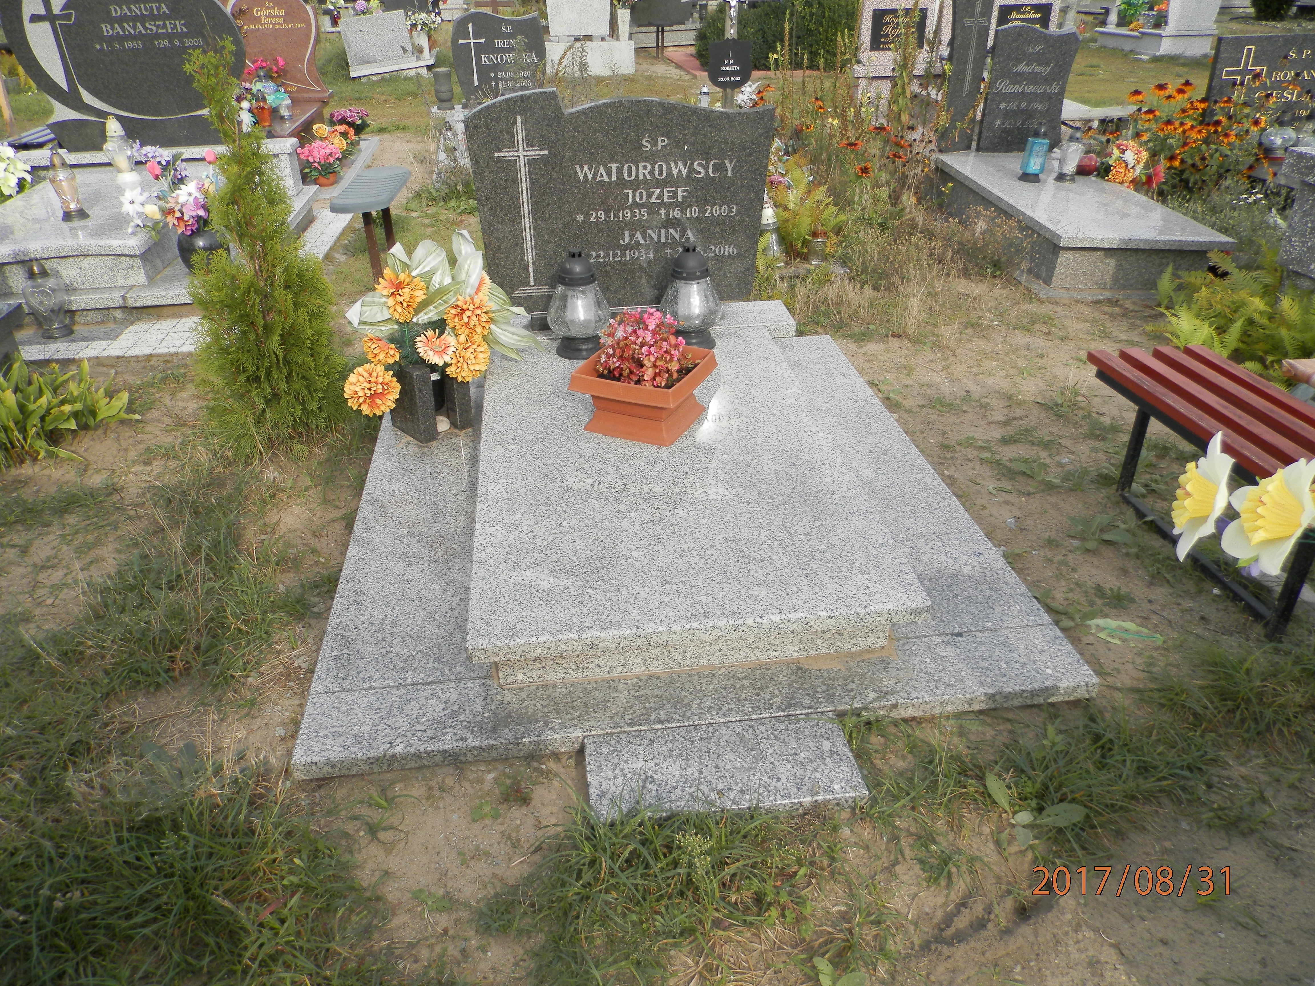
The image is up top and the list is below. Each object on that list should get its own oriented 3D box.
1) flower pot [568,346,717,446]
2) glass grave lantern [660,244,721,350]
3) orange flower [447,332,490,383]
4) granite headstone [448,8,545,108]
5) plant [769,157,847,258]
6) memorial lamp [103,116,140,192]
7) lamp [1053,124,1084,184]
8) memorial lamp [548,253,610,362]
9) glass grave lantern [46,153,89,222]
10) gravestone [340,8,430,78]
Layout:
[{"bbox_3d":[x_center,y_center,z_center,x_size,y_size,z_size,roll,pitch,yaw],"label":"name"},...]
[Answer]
[{"bbox_3d":[-0.034,-0.286,2.644,0.310,0.174,0.310,13,33,22],"label":"flower pot"},{"bbox_3d":[0.114,-0.631,3.038,0.190,0.315,0.190,-4,31,-6],"label":"glass grave lantern"},{"bbox_3d":[-0.566,-0.407,2.841,0.132,0.140,0.110,-7,31,-10],"label":"orange flower"},{"bbox_3d":[-1.150,-3.145,6.870,0.670,0.607,0.080,-4,31,-6],"label":"granite headstone"},{"bbox_3d":[0.697,-1.328,4.495,0.370,0.430,0.360,-4,31,-6],"label":"plant"},{"bbox_3d":[-2.610,-1.647,4.616,0.155,0.326,0.120,-11,32,-16],"label":"memorial lamp"},{"bbox_3d":[2.146,-1.764,4.933,0.127,0.265,0.127,-4,31,-6],"label":"lamp"},{"bbox_3d":[-0.253,-0.605,3.017,0.202,0.325,0.202,-4,31,-6],"label":"memorial lamp"},{"bbox_3d":[-2.698,-1.400,4.327,0.118,0.284,0.118,-4,31,-6],"label":"glass grave lantern"},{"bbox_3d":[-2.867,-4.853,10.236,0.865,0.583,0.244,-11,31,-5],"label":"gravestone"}]

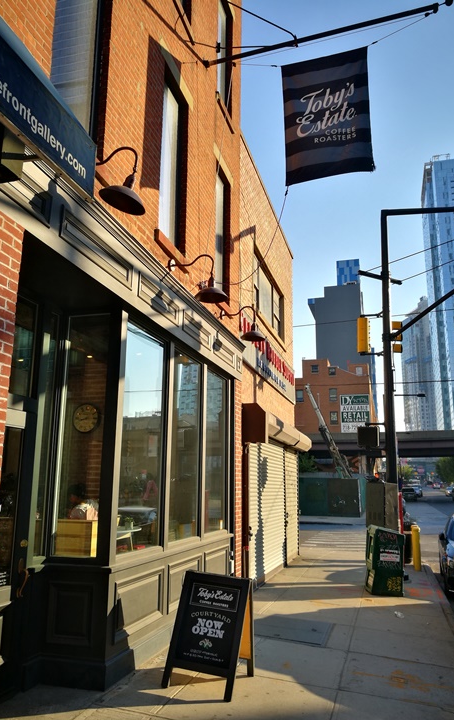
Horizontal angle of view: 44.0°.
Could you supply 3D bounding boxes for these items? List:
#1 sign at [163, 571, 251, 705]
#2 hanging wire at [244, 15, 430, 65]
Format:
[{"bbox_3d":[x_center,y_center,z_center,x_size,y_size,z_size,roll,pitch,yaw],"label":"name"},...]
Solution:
[{"bbox_3d":[-0.120,2.204,4.611,0.570,0.820,0.570,-4,-13,21],"label":"sign"},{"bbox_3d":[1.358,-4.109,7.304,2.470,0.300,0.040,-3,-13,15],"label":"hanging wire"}]

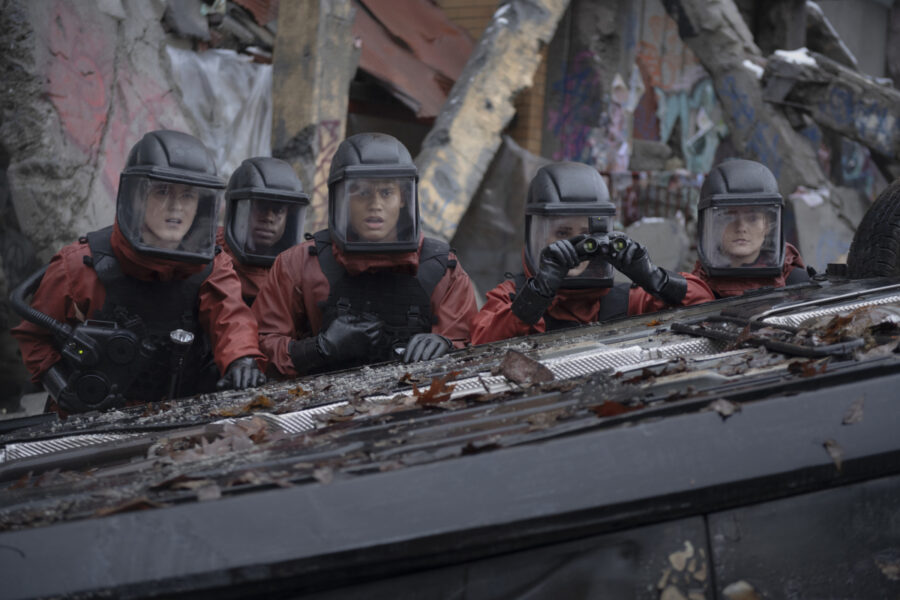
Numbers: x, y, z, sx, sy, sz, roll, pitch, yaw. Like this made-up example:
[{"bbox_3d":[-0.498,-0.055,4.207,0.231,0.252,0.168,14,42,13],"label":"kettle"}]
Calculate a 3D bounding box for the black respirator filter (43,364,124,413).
[{"bbox_3d":[-0.828,0.196,3.500,0.190,0.085,0.100,27,20,26],"label":"black respirator filter"}]

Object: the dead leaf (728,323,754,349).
[{"bbox_3d":[0.592,0.072,3.150,0.060,0.045,0.050,-9,5,-13],"label":"dead leaf"}]

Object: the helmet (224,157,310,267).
[{"bbox_3d":[-0.543,-0.264,4.580,0.240,0.310,0.290,3,6,-27],"label":"helmet"}]

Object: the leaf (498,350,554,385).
[{"bbox_3d":[0.164,0.145,3.330,0.120,0.065,0.055,-1,3,-12],"label":"leaf"}]

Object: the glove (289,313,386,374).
[{"bbox_3d":[-0.281,0.107,3.880,0.245,0.125,0.110,14,12,11],"label":"glove"}]

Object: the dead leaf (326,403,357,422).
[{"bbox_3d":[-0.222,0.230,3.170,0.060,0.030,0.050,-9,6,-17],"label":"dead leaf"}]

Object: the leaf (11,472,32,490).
[{"bbox_3d":[-0.724,0.307,2.620,0.045,0.025,0.040,-9,5,-13],"label":"leaf"}]

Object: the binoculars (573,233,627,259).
[{"bbox_3d":[0.385,-0.139,3.960,0.125,0.062,0.135,-1,4,-12],"label":"binoculars"}]

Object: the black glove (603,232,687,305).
[{"bbox_3d":[0.498,-0.080,3.950,0.250,0.115,0.120,35,-3,-9],"label":"black glove"}]

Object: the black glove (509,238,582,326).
[{"bbox_3d":[0.247,-0.050,3.970,0.120,0.250,0.120,28,9,-5],"label":"black glove"}]

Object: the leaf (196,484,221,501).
[{"bbox_3d":[-0.408,0.325,2.620,0.042,0.024,0.034,-9,6,-17],"label":"leaf"}]

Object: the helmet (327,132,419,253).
[{"bbox_3d":[-0.211,-0.287,4.130,0.240,0.310,0.290,1,5,-12],"label":"helmet"}]

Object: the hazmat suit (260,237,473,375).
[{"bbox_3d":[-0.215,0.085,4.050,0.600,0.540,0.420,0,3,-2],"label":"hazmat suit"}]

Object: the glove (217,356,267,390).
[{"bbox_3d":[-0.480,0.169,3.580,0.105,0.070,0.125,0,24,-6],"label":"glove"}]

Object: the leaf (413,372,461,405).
[{"bbox_3d":[-0.026,0.167,2.950,0.090,0.050,0.070,-9,5,-13],"label":"leaf"}]

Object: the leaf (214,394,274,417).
[{"bbox_3d":[-0.424,0.218,3.200,0.120,0.028,0.075,-9,5,-13],"label":"leaf"}]

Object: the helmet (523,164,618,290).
[{"bbox_3d":[0.318,-0.202,4.150,0.240,0.310,0.290,-1,4,-15],"label":"helmet"}]

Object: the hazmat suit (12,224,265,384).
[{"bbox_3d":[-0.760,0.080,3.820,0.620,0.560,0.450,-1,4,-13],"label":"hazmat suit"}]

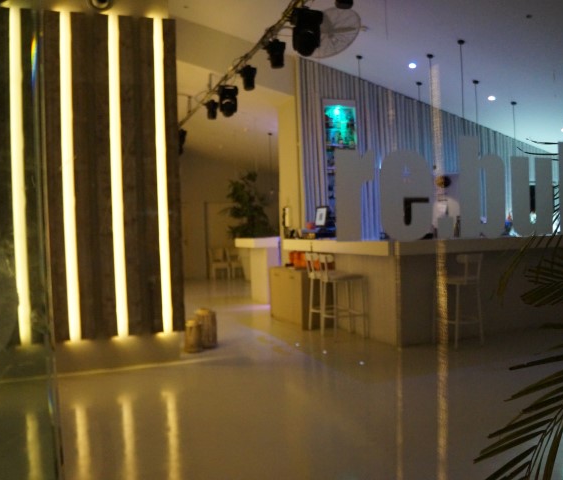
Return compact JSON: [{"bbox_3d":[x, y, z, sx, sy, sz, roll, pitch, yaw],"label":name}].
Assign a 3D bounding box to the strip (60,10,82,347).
[{"bbox_3d":[-1.996,-0.596,5.120,0.105,3.116,0.080,-2,1,-17],"label":"strip"}]

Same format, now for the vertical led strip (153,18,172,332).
[{"bbox_3d":[-1.173,-0.632,5.365,0.105,3.112,0.080,-2,1,-17],"label":"vertical led strip"}]

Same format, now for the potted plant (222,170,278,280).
[{"bbox_3d":[-0.728,-0.330,12.300,1.250,2.450,1.250,-1,1,0],"label":"potted plant"}]

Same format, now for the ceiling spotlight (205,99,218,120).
[{"bbox_3d":[-1.057,-1.974,8.195,0.180,0.310,0.210,-1,1,0],"label":"ceiling spotlight"}]

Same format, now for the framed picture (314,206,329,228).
[{"bbox_3d":[0.599,-0.337,8.100,0.210,0.300,0.040,-1,-14,25],"label":"framed picture"}]

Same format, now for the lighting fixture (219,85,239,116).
[{"bbox_3d":[-0.725,-1.911,7.422,0.290,0.430,0.280,-1,1,0],"label":"lighting fixture"}]

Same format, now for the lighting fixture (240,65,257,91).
[{"bbox_3d":[-0.396,-1.961,6.531,0.210,0.310,0.230,-1,1,0],"label":"lighting fixture"}]

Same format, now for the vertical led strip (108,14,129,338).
[{"bbox_3d":[-1.505,-0.584,5.022,0.105,3.000,0.060,-2,1,-18],"label":"vertical led strip"}]

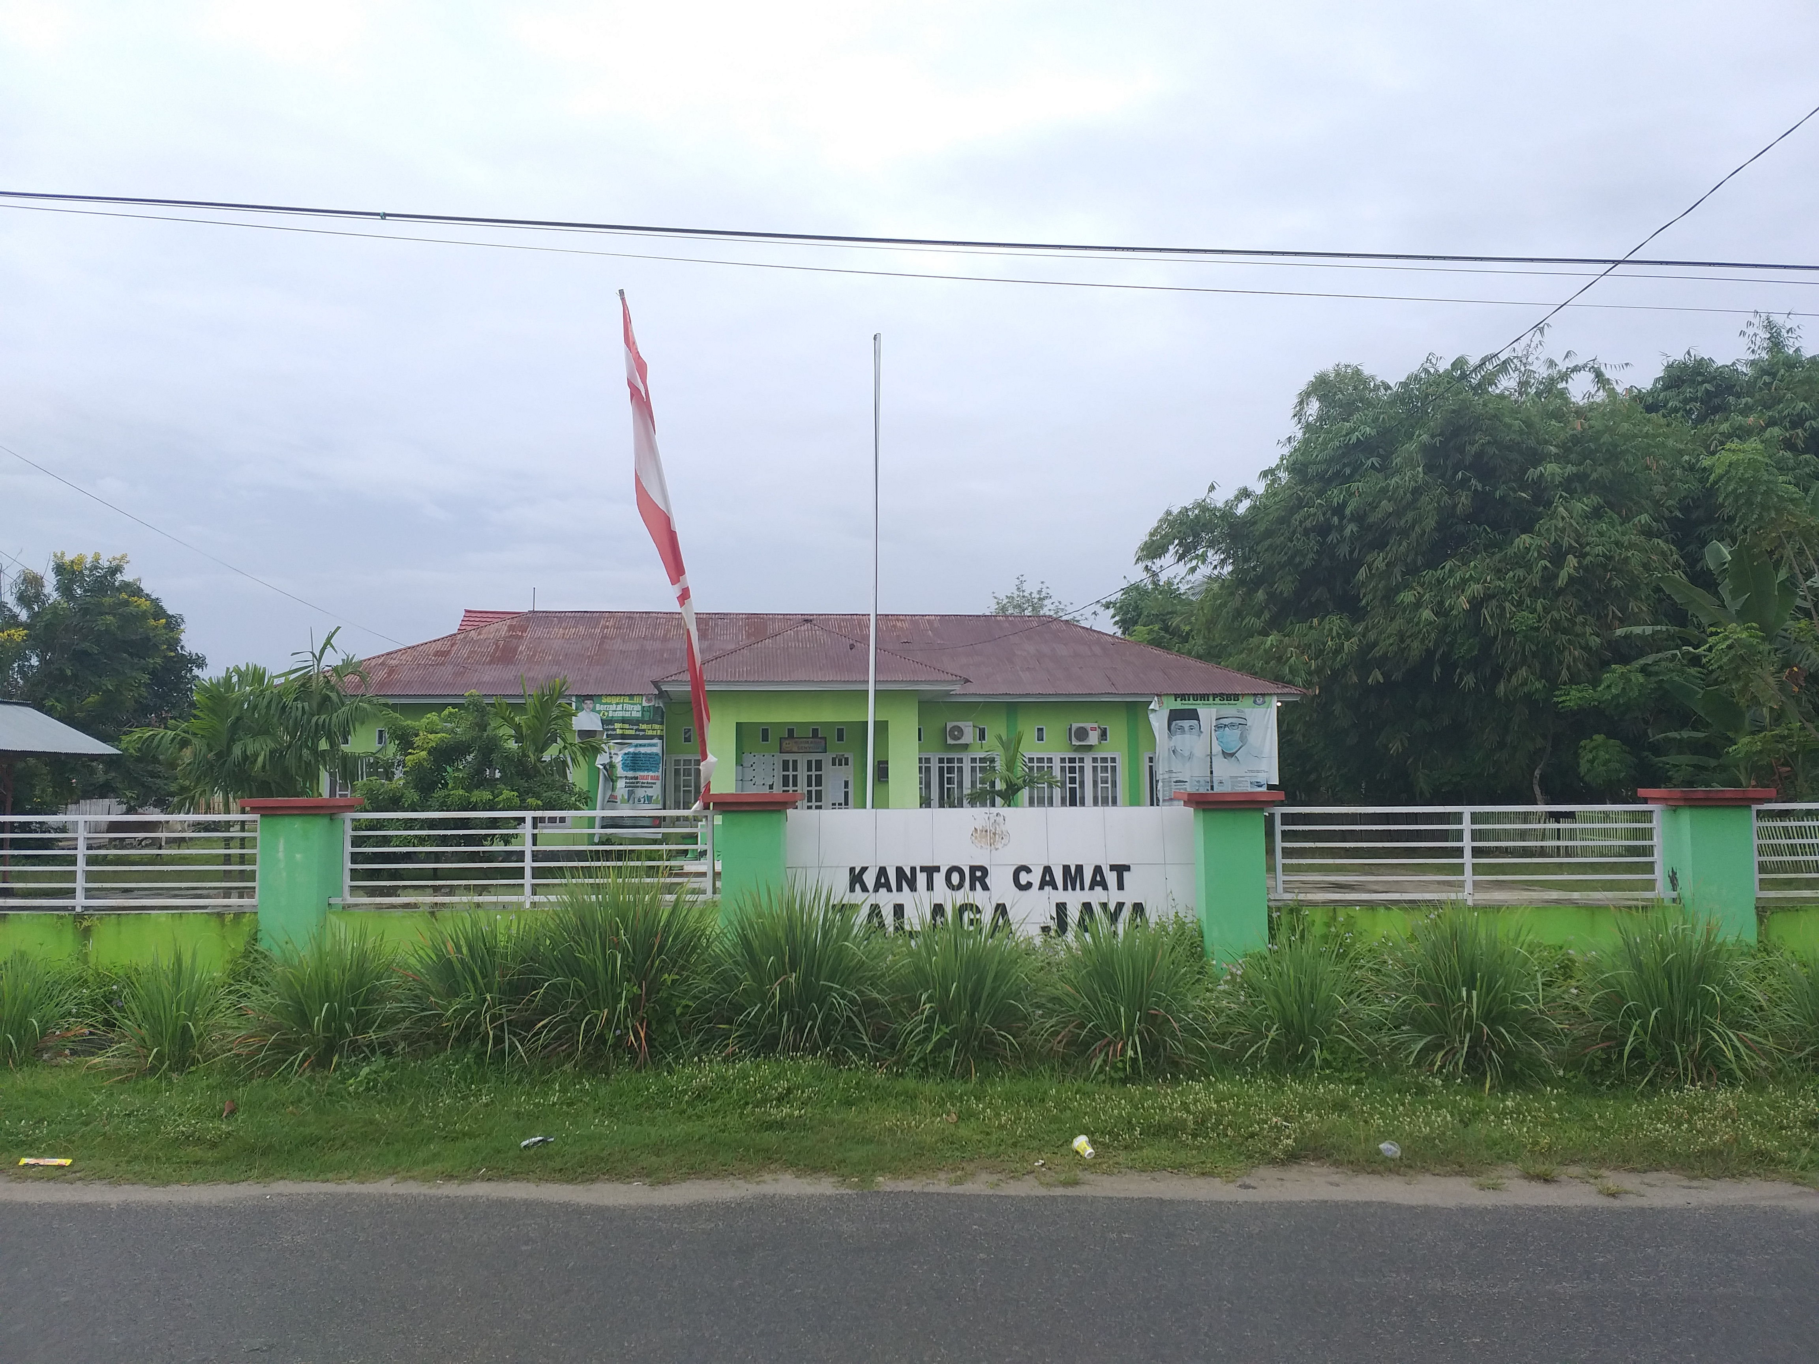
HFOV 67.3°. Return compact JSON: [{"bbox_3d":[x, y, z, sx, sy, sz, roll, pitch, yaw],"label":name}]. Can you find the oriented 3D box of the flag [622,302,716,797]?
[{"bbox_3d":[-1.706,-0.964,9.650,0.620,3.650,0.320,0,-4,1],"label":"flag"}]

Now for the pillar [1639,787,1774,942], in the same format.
[{"bbox_3d":[5.454,1.418,9.325,0.610,1.370,0.600,0,-4,1],"label":"pillar"}]

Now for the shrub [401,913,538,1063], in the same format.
[{"bbox_3d":[-2.397,1.616,7.512,0.820,0.780,0.800,0,-4,1],"label":"shrub"}]

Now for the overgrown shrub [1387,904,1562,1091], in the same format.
[{"bbox_3d":[2.839,1.527,6.933,0.880,0.820,0.850,0,-4,1],"label":"overgrown shrub"}]

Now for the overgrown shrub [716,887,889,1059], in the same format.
[{"bbox_3d":[-0.586,1.589,7.460,0.940,0.930,0.820,0,-3,3],"label":"overgrown shrub"}]

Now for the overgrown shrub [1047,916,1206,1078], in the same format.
[{"bbox_3d":[1.123,1.569,7.117,0.850,0.780,0.820,0,-4,1],"label":"overgrown shrub"}]

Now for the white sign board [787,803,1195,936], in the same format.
[{"bbox_3d":[0.566,1.439,9.627,2.870,1.100,0.130,0,-3,3],"label":"white sign board"}]

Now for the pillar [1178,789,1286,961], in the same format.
[{"bbox_3d":[2.182,1.417,9.324,0.600,1.330,0.590,0,-3,3],"label":"pillar"}]

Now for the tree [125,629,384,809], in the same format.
[{"bbox_3d":[-6.745,0.957,14.003,2.600,2.990,2.400,0,-4,1],"label":"tree"}]

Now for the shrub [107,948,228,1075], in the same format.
[{"bbox_3d":[-4.082,1.802,7.519,0.640,0.680,0.580,0,-3,3],"label":"shrub"}]

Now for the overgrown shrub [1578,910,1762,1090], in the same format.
[{"bbox_3d":[3.850,1.519,6.905,0.950,0.820,0.880,0,-4,1],"label":"overgrown shrub"}]

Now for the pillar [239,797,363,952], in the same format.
[{"bbox_3d":[-4.284,1.476,9.636,0.600,1.320,0.590,0,-3,3],"label":"pillar"}]

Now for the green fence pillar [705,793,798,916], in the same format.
[{"bbox_3d":[-1.063,1.441,9.481,0.600,1.340,0.590,0,-3,3],"label":"green fence pillar"}]

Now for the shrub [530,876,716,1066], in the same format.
[{"bbox_3d":[-1.563,1.557,7.460,0.980,0.990,0.850,0,-3,3],"label":"shrub"}]

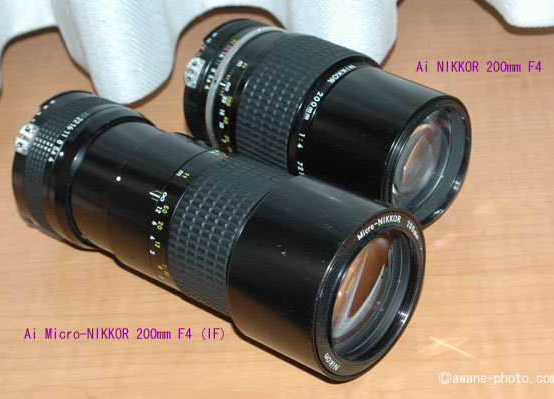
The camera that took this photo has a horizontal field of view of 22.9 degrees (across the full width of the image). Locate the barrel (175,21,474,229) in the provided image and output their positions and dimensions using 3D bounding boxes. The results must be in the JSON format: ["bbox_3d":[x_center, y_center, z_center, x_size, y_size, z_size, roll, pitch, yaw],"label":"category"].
[{"bbox_3d":[0.020,-0.035,0.603,0.121,0.066,0.066,26,45,39],"label":"barrel"}]

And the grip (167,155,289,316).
[{"bbox_3d":[-0.010,0.017,0.540,0.034,0.062,0.062,22,43,36],"label":"grip"}]

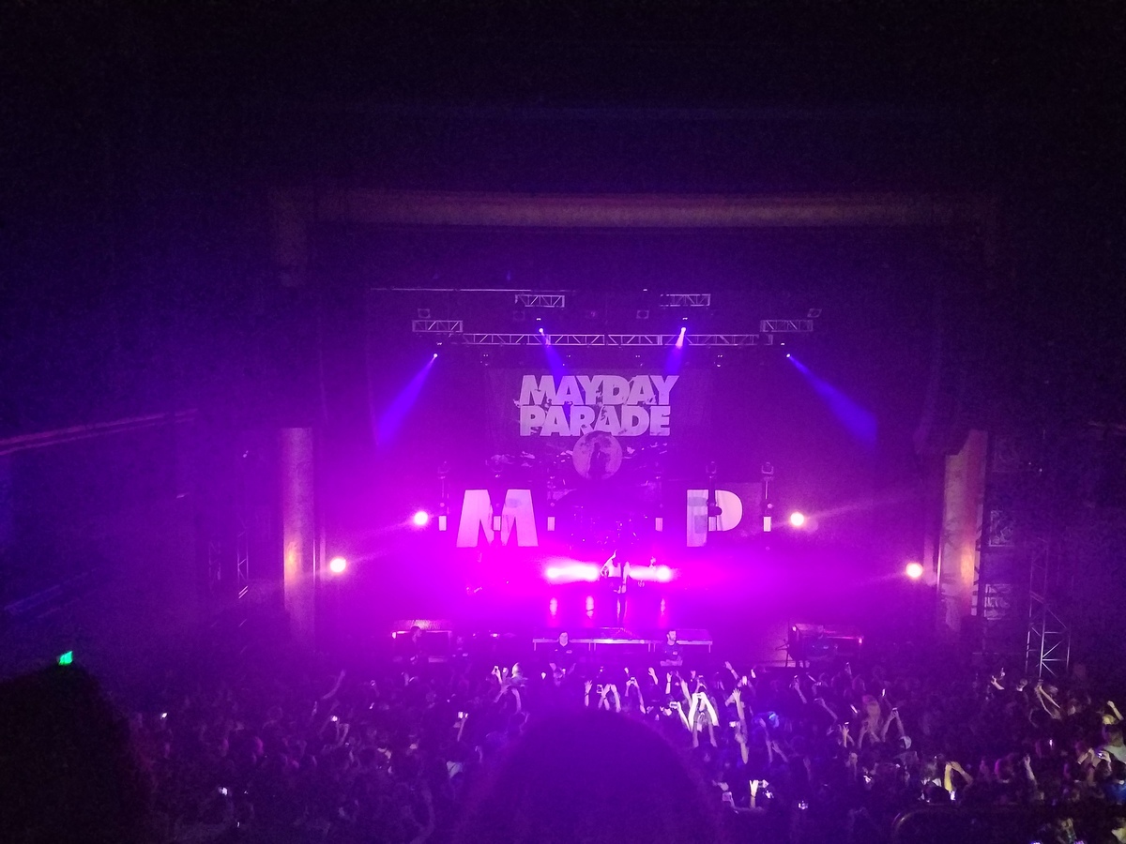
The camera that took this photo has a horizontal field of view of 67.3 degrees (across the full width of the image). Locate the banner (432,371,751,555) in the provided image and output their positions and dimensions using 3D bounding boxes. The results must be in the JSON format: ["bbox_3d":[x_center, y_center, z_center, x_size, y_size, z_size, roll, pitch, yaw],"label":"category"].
[{"bbox_3d":[0.867,1.114,24.800,9.700,5.350,0.100,0,5,-1],"label":"banner"}]

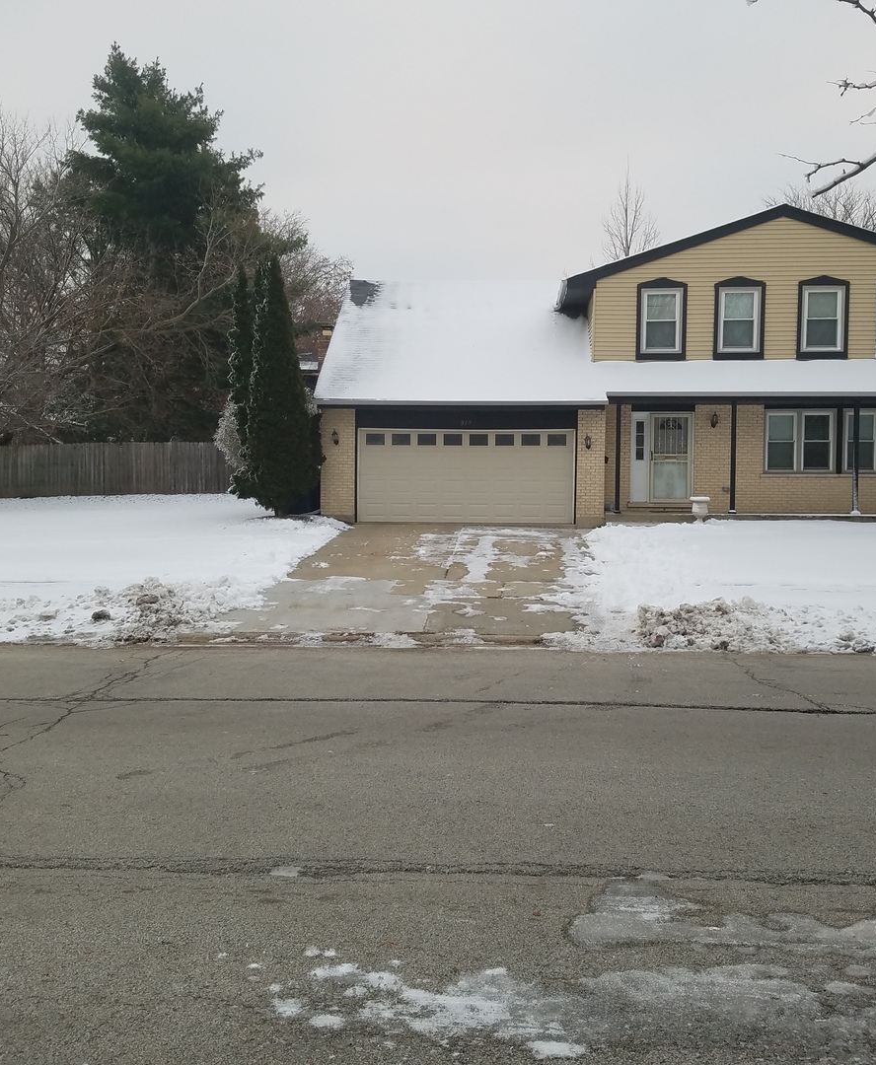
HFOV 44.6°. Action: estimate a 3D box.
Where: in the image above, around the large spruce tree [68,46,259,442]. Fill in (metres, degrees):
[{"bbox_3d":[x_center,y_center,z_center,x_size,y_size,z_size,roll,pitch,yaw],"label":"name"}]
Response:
[{"bbox_3d":[-11.527,-11.034,44.620,8.100,18.960,8.000,1,2,5],"label":"large spruce tree"}]

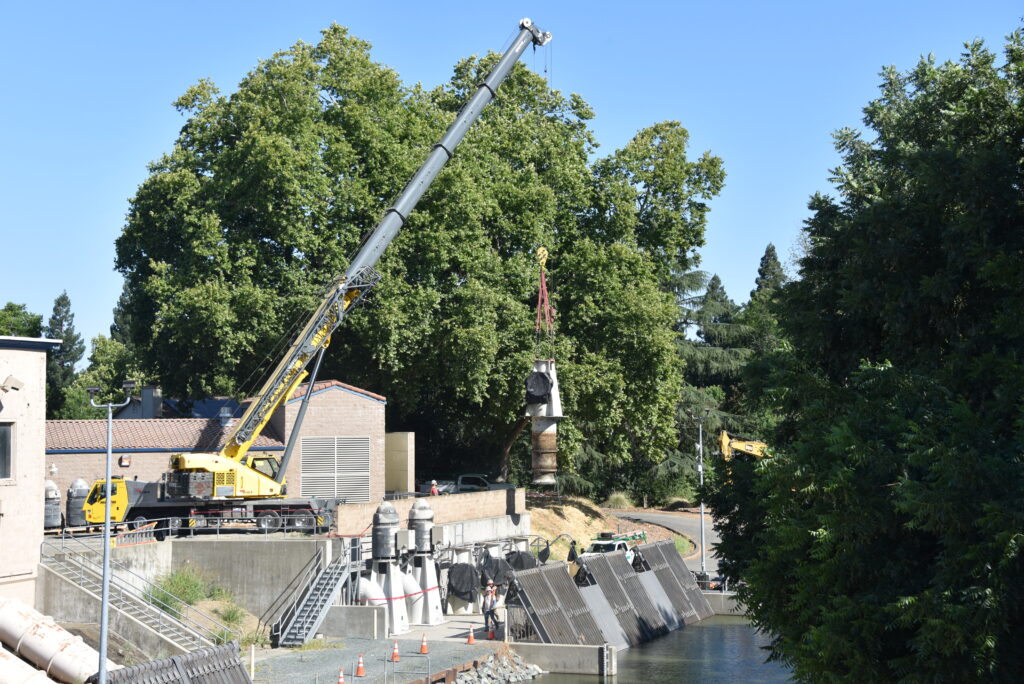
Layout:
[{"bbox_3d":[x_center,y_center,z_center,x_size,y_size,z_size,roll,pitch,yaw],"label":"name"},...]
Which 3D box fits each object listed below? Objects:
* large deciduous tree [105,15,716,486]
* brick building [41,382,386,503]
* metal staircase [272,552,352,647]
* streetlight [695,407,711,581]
[{"bbox_3d":[-6.098,-5.179,121.980,39.425,31.492,27.000,0,-3,0],"label":"large deciduous tree"},{"bbox_3d":[-16.958,5.784,97.927,18.650,7.514,10.500,0,-3,-18],"label":"brick building"},{"bbox_3d":[-7.470,9.589,69.945,1.050,3.350,4.000,-1,-3,20],"label":"metal staircase"},{"bbox_3d":[9.577,7.591,93.000,1.050,8.589,0.400,0,-3,0],"label":"streetlight"}]

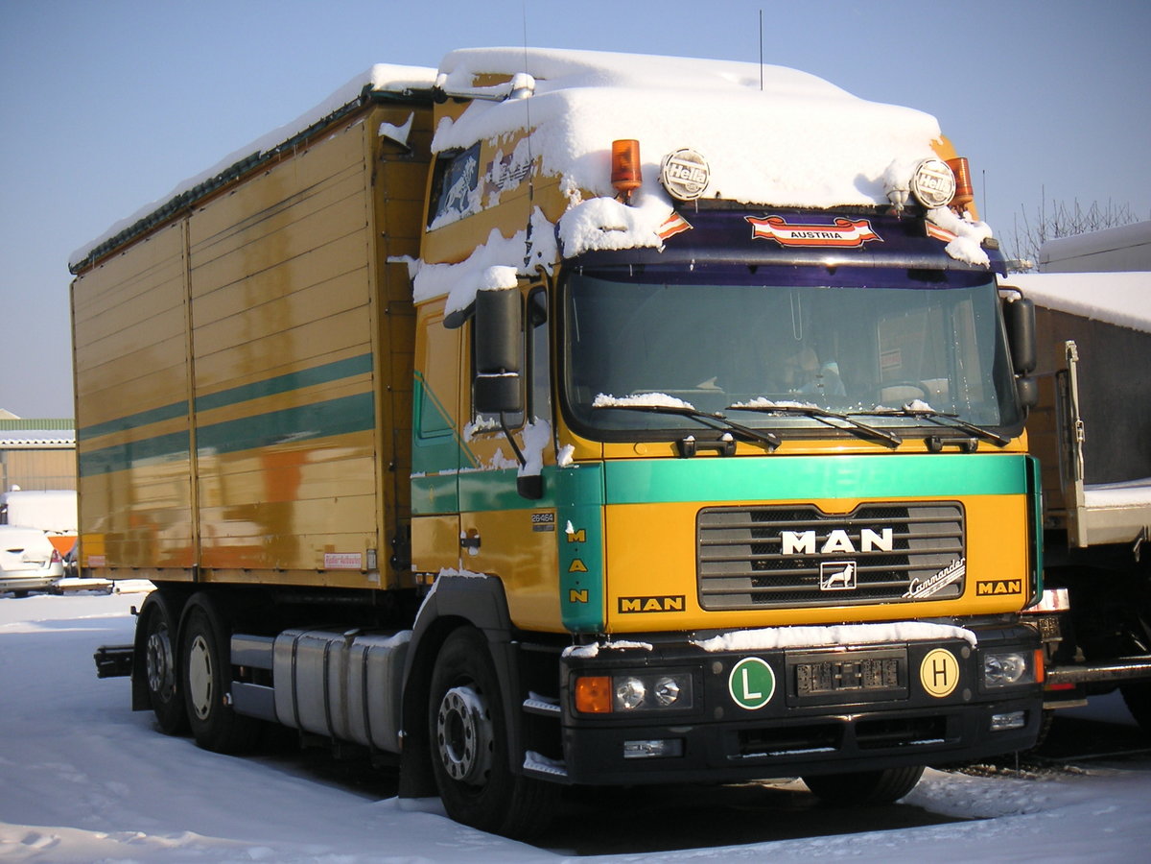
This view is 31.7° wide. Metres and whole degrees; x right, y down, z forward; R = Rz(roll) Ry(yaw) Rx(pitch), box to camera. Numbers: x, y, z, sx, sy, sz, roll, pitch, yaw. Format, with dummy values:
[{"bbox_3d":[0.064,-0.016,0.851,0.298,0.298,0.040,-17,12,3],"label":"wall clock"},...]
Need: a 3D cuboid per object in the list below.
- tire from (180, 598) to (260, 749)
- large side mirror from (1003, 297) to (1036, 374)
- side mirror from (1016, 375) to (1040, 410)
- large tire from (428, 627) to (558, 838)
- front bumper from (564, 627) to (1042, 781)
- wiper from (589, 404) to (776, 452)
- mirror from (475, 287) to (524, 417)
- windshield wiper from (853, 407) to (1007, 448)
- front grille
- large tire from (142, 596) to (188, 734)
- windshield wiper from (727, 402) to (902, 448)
[{"bbox_3d":[-2.400,1.651,13.666,0.320,1.035,1.035,0,-3,-26],"label":"tire"},{"bbox_3d":[2.193,-0.475,9.984,0.110,0.370,0.200,-4,-3,42],"label":"large side mirror"},{"bbox_3d":[2.205,-0.193,9.973,0.100,0.155,0.190,-4,-3,42],"label":"side mirror"},{"bbox_3d":[-0.396,1.451,9.738,0.310,1.035,1.035,0,-3,-26],"label":"large tire"},{"bbox_3d":[1.128,1.198,8.982,2.470,0.570,0.420,0,-3,-26],"label":"front bumper"},{"bbox_3d":[0.497,-0.021,8.756,0.870,0.190,0.170,0,-3,-26],"label":"wiper"},{"bbox_3d":[-0.328,-0.344,8.724,0.200,0.540,0.120,-2,-2,2],"label":"mirror"},{"bbox_3d":[1.634,-0.019,9.298,0.930,0.165,0.140,0,-3,-26],"label":"windshield wiper"},{"bbox_3d":[1.121,0.541,8.897,1.400,0.440,0.100,0,-3,-26],"label":"front grille"},{"bbox_3d":[-2.914,1.690,14.918,0.310,1.035,1.035,0,-3,-26],"label":"large tire"},{"bbox_3d":[1.074,-0.027,8.987,0.930,0.180,0.130,0,-3,-26],"label":"windshield wiper"}]

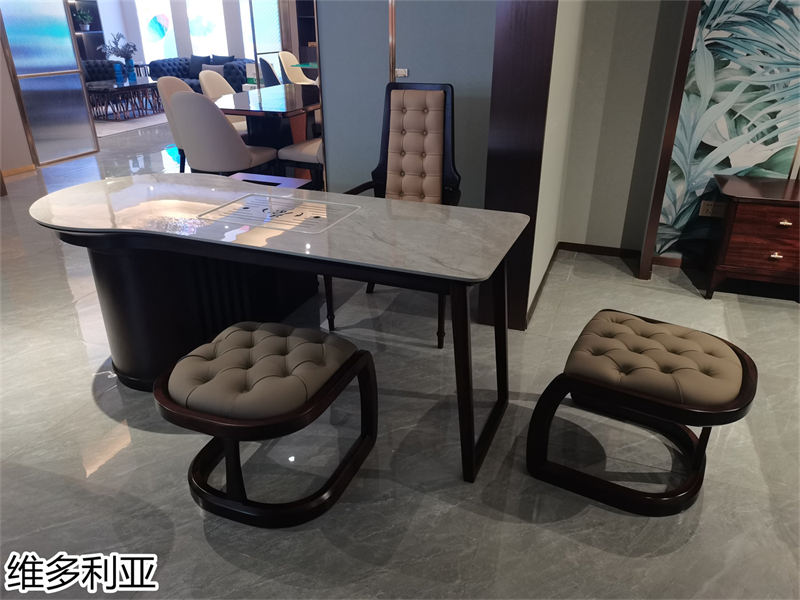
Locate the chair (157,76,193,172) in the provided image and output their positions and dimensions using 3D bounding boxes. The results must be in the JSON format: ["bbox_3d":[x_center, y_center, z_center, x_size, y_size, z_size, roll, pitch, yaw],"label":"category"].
[{"bbox_3d":[-1.727,-1.475,5.301,0.580,0.900,0.520,11,27,22],"label":"chair"}]

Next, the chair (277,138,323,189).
[{"bbox_3d":[-0.517,-1.152,4.598,0.580,0.900,0.520,9,27,20],"label":"chair"}]

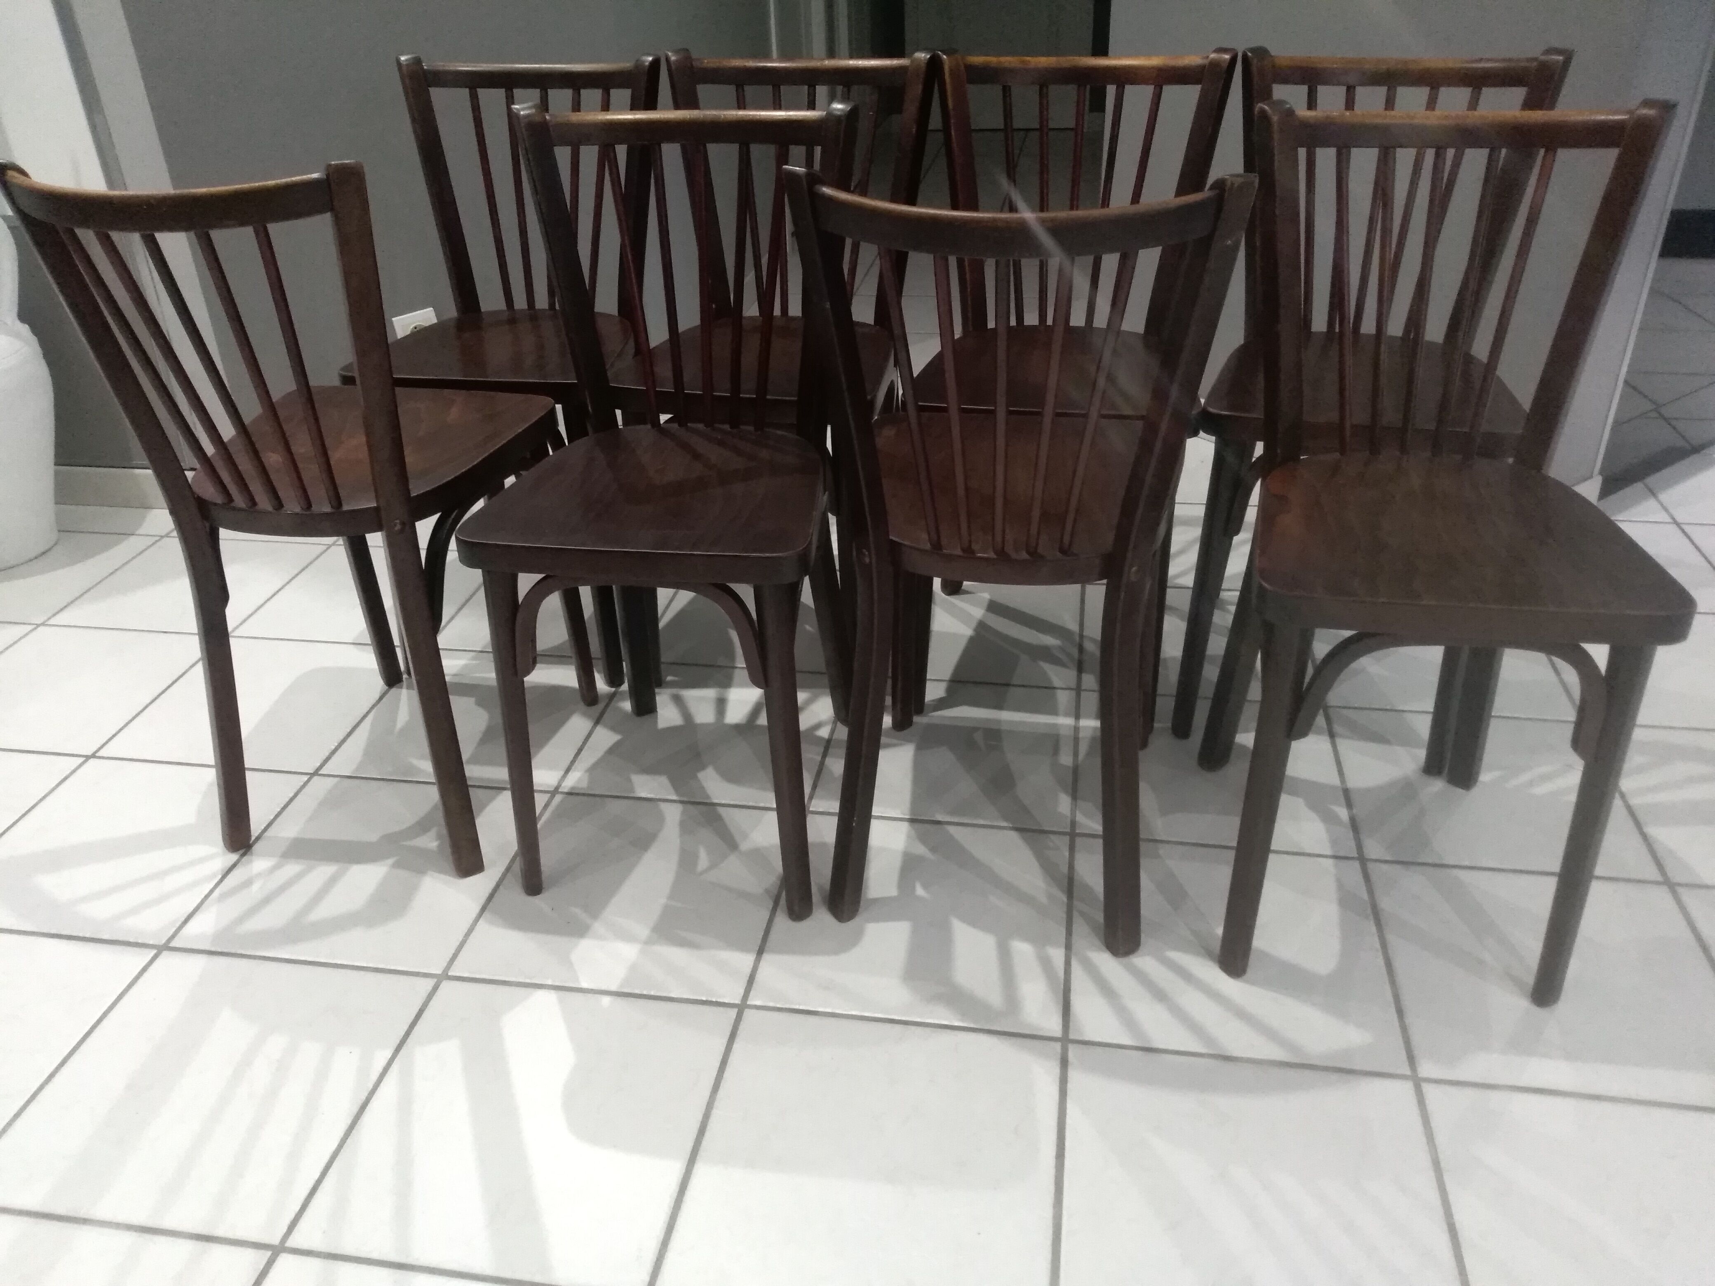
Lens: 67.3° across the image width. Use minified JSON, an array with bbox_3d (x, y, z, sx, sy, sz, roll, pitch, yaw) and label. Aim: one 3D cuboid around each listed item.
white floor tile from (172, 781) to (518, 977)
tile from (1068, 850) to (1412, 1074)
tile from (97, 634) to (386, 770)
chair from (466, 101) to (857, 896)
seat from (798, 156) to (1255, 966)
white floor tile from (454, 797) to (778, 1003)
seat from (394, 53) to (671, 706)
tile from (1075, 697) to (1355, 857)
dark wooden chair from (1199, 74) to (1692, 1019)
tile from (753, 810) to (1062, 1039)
[{"bbox_3d":[-0.589,0.274,1.569,0.329,0.010,0.329,3,30,9],"label":"white floor tile"},{"bbox_3d":[0.406,0.333,1.418,0.329,0.010,0.329,3,30,9],"label":"tile"},{"bbox_3d":[-0.867,0.088,1.905,0.329,0.010,0.329,3,30,9],"label":"tile"},{"bbox_3d":[-0.201,-0.151,1.466,0.393,0.809,0.433,3,30,8],"label":"chair"},{"bbox_3d":[0.168,-0.115,1.386,0.393,0.809,0.433,5,31,11],"label":"seat"},{"bbox_3d":[-0.257,0.293,1.519,0.329,0.010,0.329,3,30,9],"label":"white floor tile"},{"bbox_3d":[-0.493,-0.403,1.916,0.393,0.809,0.433,4,31,10],"label":"seat"},{"bbox_3d":[0.459,0.166,1.703,0.329,0.010,0.329,3,30,9],"label":"tile"},{"bbox_3d":[0.578,-0.092,1.324,0.393,0.809,0.433,4,30,9],"label":"dark wooden chair"},{"bbox_3d":[0.074,0.313,1.468,0.329,0.010,0.329,3,30,9],"label":"tile"}]

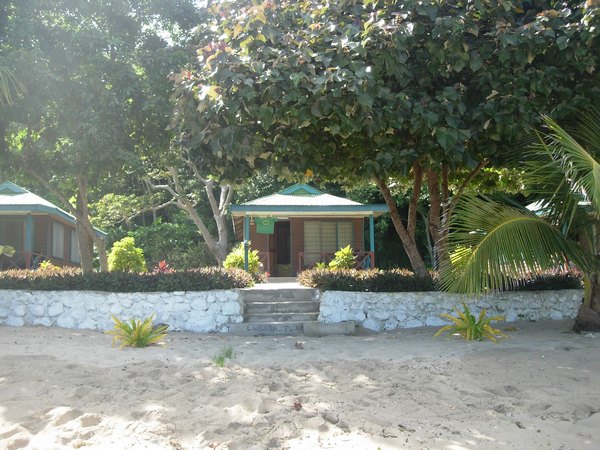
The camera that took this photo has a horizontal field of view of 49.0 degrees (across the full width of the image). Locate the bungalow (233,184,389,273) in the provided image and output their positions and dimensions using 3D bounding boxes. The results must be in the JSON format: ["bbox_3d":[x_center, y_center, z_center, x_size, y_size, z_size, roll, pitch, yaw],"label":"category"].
[{"bbox_3d":[0.226,0.226,22.900,5.200,3.200,3.200,0,-4,-8],"label":"bungalow"}]

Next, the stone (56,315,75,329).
[{"bbox_3d":[-4.694,1.944,13.200,0.348,0.259,0.240,0,-4,-2],"label":"stone"}]

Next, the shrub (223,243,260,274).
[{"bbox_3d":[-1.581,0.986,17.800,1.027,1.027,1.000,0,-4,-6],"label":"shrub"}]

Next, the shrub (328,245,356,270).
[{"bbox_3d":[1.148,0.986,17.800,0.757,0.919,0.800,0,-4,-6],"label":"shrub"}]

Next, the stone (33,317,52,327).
[{"bbox_3d":[-5.155,1.939,13.200,0.368,0.189,0.240,0,-4,-2],"label":"stone"}]

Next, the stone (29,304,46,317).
[{"bbox_3d":[-5.265,1.713,13.200,0.328,0.239,0.240,0,-4,-2],"label":"stone"}]

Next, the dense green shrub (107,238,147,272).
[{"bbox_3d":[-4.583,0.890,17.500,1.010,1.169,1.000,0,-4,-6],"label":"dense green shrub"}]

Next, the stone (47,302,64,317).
[{"bbox_3d":[-4.895,1.693,13.200,0.328,0.278,0.240,0,-4,-2],"label":"stone"}]

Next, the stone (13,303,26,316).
[{"bbox_3d":[-5.616,1.703,13.200,0.249,0.259,0.240,0,-4,-2],"label":"stone"}]

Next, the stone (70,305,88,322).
[{"bbox_3d":[-4.409,1.779,13.200,0.338,0.328,0.240,0,-4,-2],"label":"stone"}]

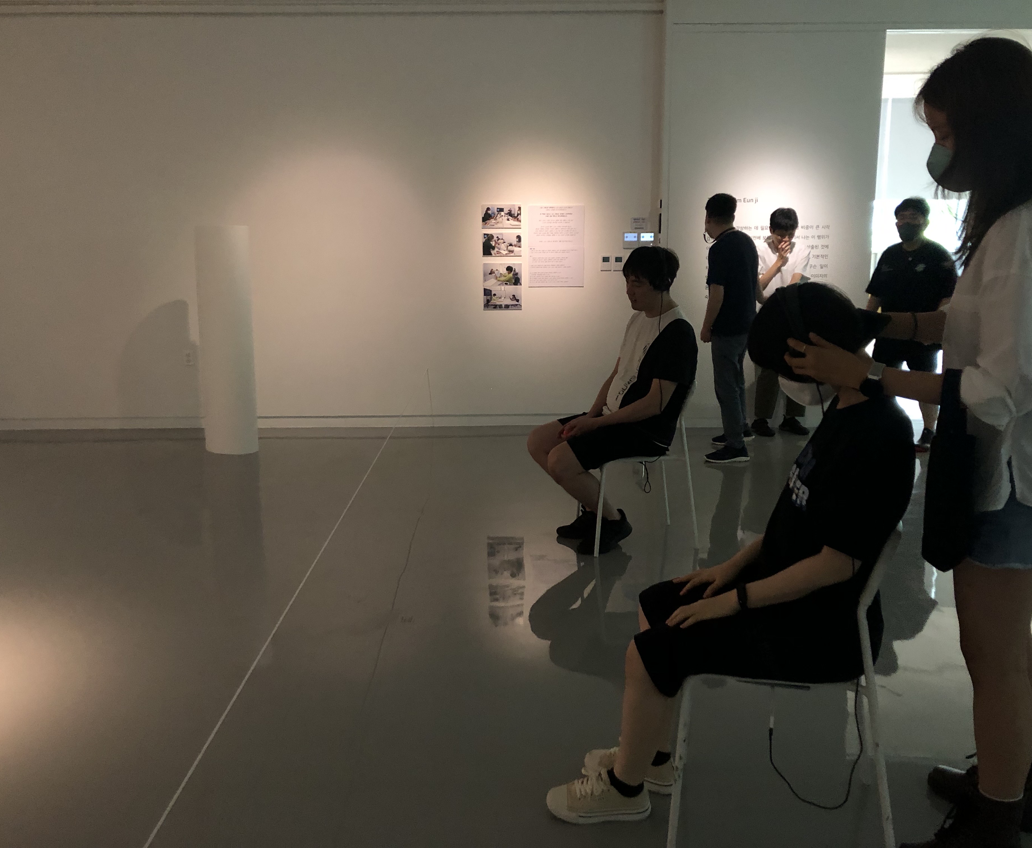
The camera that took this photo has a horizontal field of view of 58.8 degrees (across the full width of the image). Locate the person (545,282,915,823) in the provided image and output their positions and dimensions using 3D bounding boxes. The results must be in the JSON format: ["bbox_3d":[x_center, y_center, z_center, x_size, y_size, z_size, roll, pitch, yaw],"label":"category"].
[{"bbox_3d":[0.456,0.304,2.012,0.760,1.230,0.480,2,10,9],"label":"person"}]

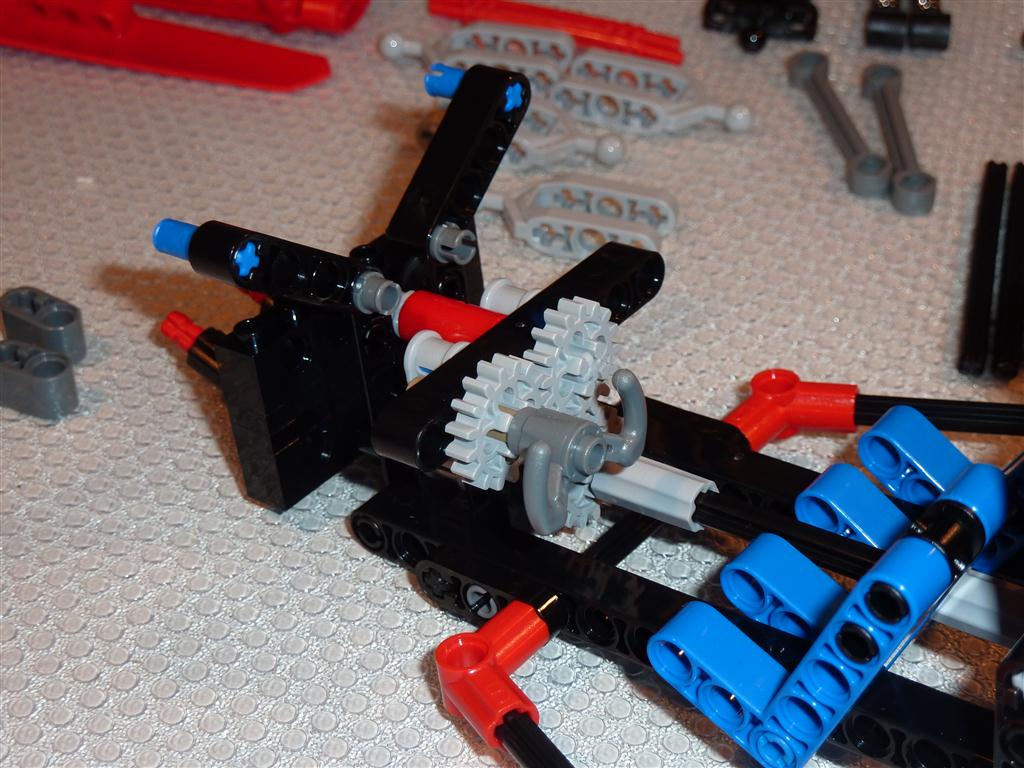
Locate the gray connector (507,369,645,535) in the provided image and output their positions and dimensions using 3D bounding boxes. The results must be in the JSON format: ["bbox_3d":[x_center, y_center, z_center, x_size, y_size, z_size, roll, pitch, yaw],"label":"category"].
[{"bbox_3d":[0.006,0.008,0.237,0.015,0.015,0.021,18,40,34],"label":"gray connector"}]

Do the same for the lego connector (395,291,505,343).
[{"bbox_3d":[-0.007,-0.008,0.264,0.016,0.008,0.008,18,40,34],"label":"lego connector"}]

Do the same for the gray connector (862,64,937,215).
[{"bbox_3d":[0.073,-0.047,0.356,0.008,0.005,0.048,0,39,-1],"label":"gray connector"}]

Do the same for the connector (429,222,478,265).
[{"bbox_3d":[-0.012,-0.021,0.271,0.012,0.006,0.006,18,40,34],"label":"connector"}]

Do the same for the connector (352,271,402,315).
[{"bbox_3d":[-0.022,-0.014,0.260,0.012,0.006,0.006,18,40,34],"label":"connector"}]

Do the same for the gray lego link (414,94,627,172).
[{"bbox_3d":[0.003,-0.048,0.354,0.039,0.008,0.016,13,41,14],"label":"gray lego link"}]

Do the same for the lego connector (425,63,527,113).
[{"bbox_3d":[-0.006,-0.045,0.279,0.016,0.006,0.006,18,40,34],"label":"lego connector"}]

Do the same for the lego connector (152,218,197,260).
[{"bbox_3d":[-0.040,-0.018,0.244,0.016,0.006,0.006,18,40,34],"label":"lego connector"}]

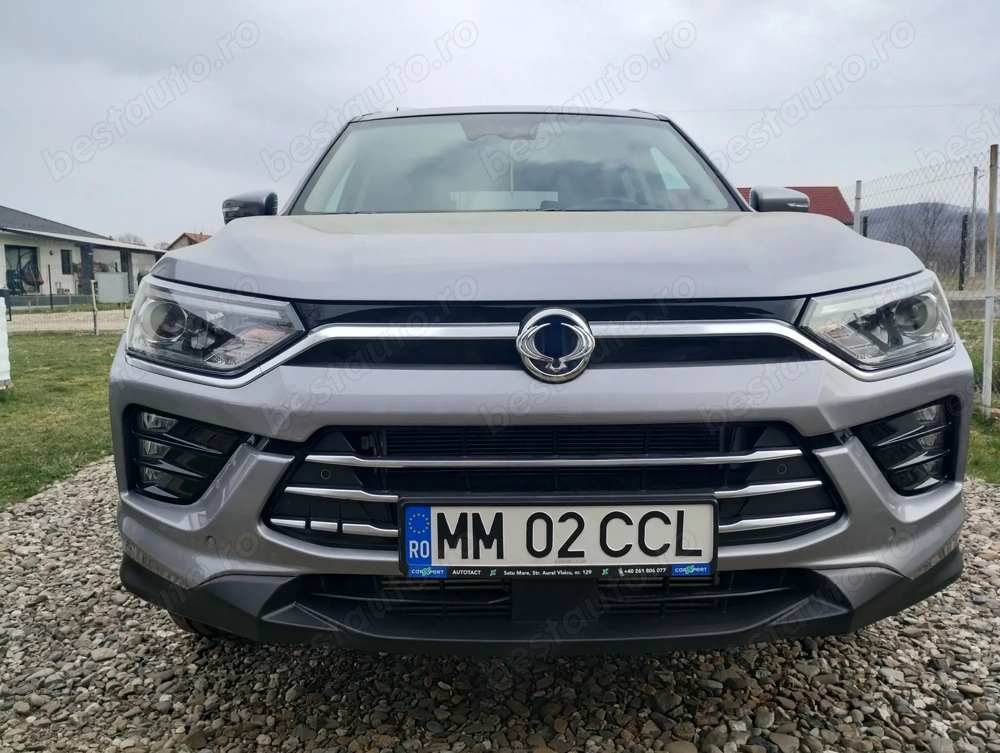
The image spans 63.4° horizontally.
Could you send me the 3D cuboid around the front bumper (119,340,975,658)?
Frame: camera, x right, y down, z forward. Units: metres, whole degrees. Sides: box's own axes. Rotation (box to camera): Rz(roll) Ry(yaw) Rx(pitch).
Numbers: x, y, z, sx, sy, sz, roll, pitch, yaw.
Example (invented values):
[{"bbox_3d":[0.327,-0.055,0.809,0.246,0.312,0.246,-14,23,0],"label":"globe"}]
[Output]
[{"bbox_3d":[0.095,0.188,1.610,1.830,0.520,0.520,-1,6,-1],"label":"front bumper"}]

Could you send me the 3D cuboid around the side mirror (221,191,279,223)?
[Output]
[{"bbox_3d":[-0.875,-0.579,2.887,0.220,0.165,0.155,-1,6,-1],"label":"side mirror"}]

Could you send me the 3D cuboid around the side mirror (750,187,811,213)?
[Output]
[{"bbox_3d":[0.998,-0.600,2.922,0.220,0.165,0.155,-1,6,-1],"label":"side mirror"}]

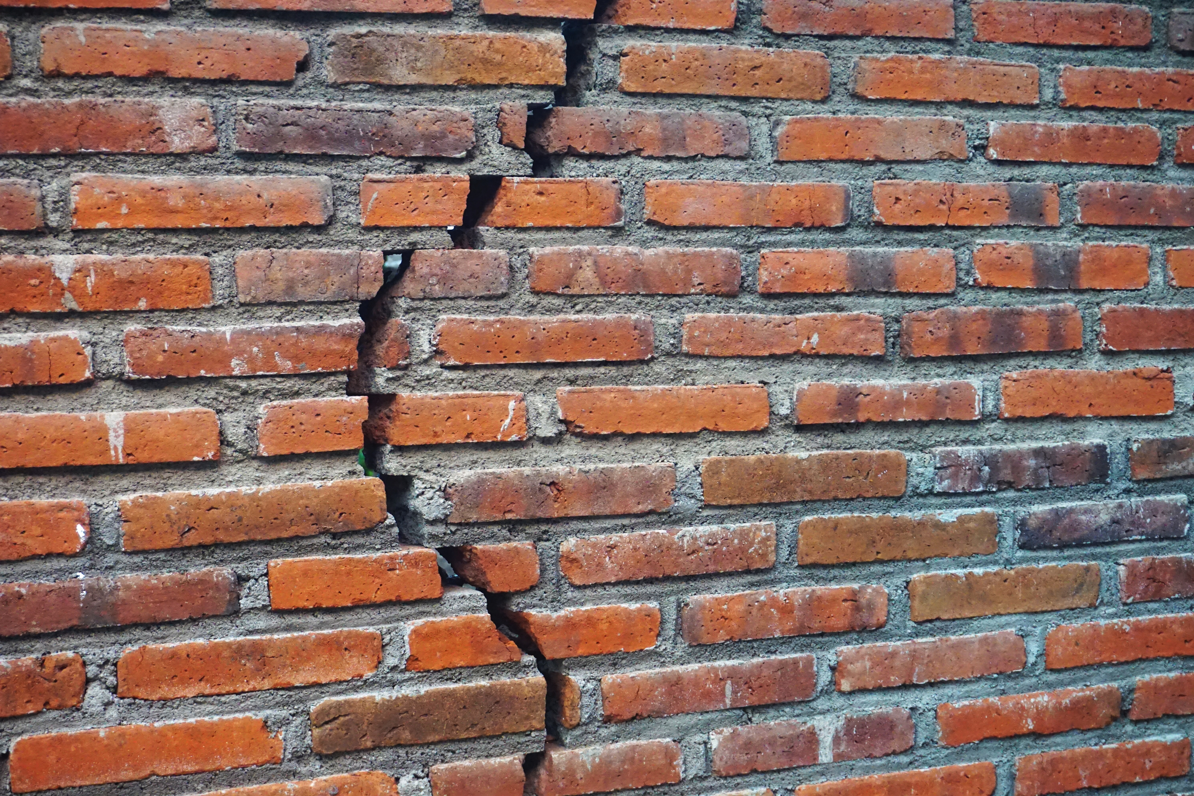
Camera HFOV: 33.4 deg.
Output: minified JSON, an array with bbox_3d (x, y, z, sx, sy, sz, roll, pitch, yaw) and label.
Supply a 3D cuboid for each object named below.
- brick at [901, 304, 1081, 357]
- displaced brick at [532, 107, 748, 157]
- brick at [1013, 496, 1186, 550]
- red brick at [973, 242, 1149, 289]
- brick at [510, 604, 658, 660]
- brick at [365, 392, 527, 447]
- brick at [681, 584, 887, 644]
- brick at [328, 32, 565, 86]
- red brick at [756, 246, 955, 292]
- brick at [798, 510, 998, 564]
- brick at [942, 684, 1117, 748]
[{"bbox_3d":[0.378,-0.066,2.050,0.218,0.045,0.105,-2,-1,-24],"label":"brick"},{"bbox_3d":[0.029,-0.240,1.862,0.201,0.042,0.100,-2,-2,-24],"label":"displaced brick"},{"bbox_3d":[0.536,0.139,2.235,0.232,0.043,0.110,-2,0,-24],"label":"brick"},{"bbox_3d":[0.487,-0.143,2.219,0.234,0.048,0.110,-1,-1,-24],"label":"red brick"},{"bbox_3d":[-0.027,0.211,1.815,0.138,0.040,0.100,-2,-2,-24],"label":"brick"},{"bbox_3d":[-0.144,0.019,1.815,0.129,0.044,0.105,-2,-1,-24],"label":"brick"},{"bbox_3d":[0.171,0.220,2.068,0.237,0.047,0.110,-1,-1,-24],"label":"brick"},{"bbox_3d":[-0.151,-0.301,1.820,0.220,0.046,0.105,-2,-1,-24],"label":"brick"},{"bbox_3d":[0.250,-0.130,2.112,0.238,0.045,0.110,-2,0,-24],"label":"red brick"},{"bbox_3d":[0.270,0.135,1.951,0.223,0.045,0.100,-1,-2,-24],"label":"brick"},{"bbox_3d":[0.418,0.322,2.058,0.221,0.043,0.105,-2,-1,-24],"label":"brick"}]

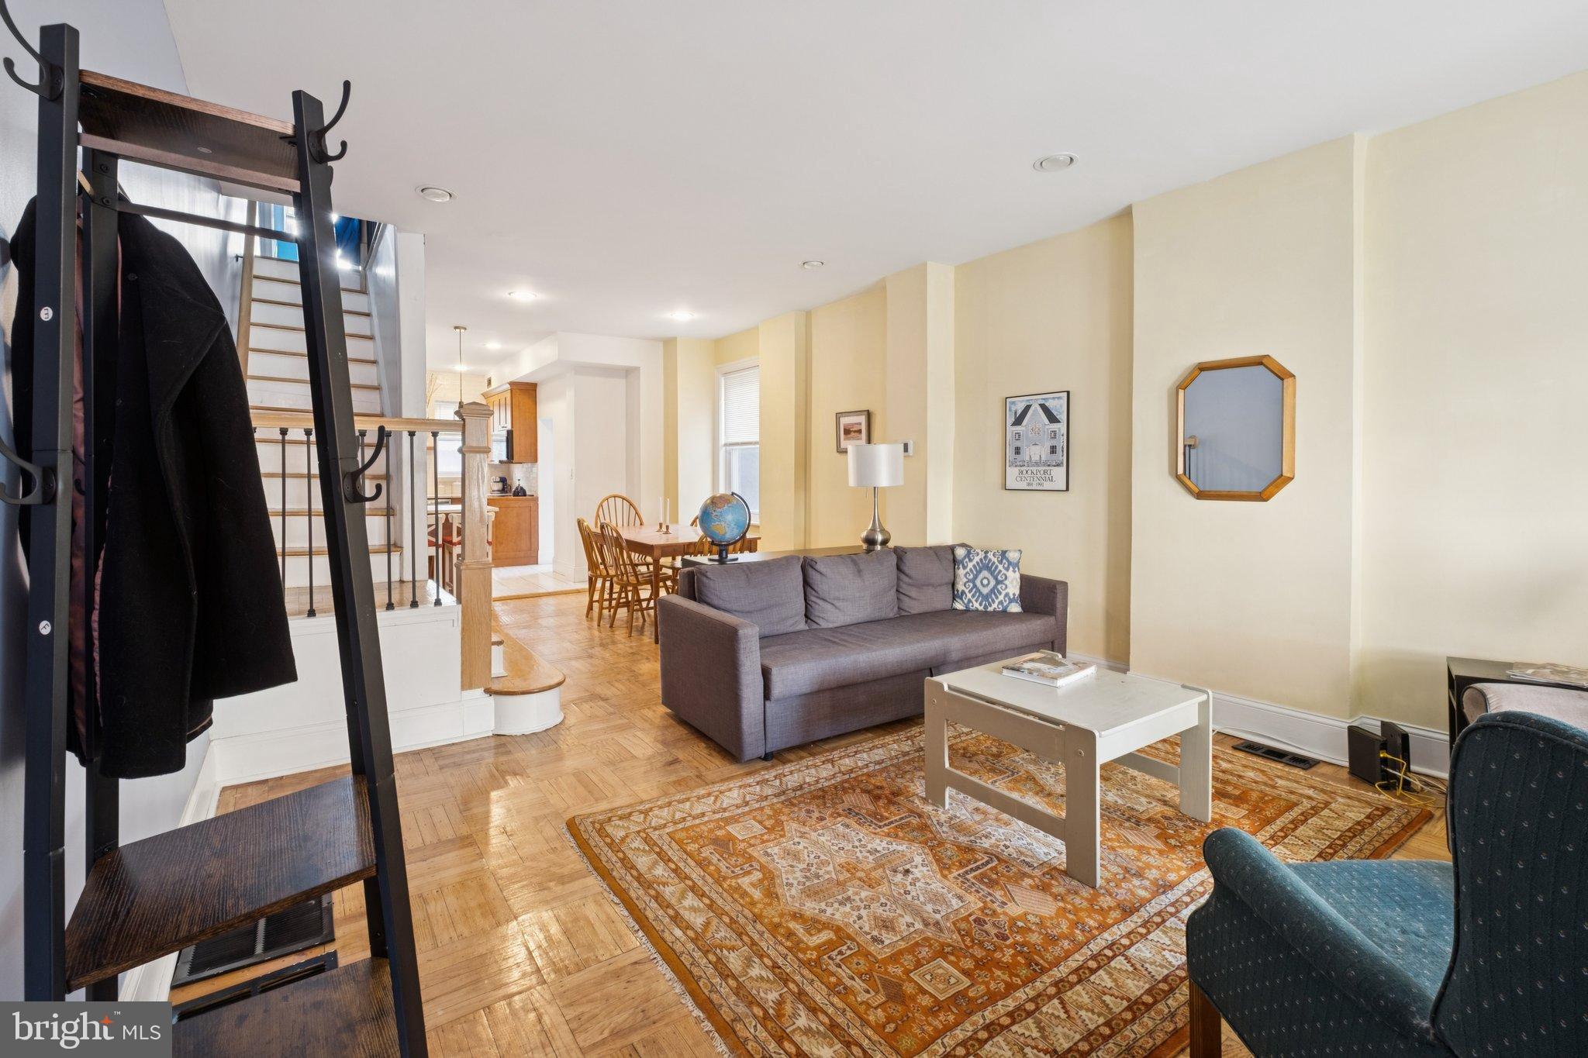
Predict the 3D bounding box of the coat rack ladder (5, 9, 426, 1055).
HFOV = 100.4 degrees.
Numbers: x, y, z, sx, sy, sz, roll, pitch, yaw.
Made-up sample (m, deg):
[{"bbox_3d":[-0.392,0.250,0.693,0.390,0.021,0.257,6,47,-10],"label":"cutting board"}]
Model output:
[{"bbox_3d":[-0.765,0.325,0.925,0.400,1.800,0.450,-3,5,-41],"label":"coat rack ladder"}]

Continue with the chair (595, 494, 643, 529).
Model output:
[{"bbox_3d":[-1.680,0.211,6.684,0.510,1.070,0.550,-3,4,-34],"label":"chair"}]

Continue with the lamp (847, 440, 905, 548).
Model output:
[{"bbox_3d":[0.593,-0.233,4.780,0.400,0.780,0.400,0,3,0],"label":"lamp"}]

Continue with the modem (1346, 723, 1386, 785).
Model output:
[{"bbox_3d":[2.336,0.933,2.697,0.032,0.195,0.140,-1,3,-3],"label":"modem"}]

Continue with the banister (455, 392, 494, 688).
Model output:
[{"bbox_3d":[-1.551,0.079,3.221,0.142,1.360,0.142,-3,4,-34],"label":"banister"}]

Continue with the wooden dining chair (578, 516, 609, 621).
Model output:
[{"bbox_3d":[-1.620,0.345,5.850,0.520,0.930,0.450,-2,4,-35],"label":"wooden dining chair"}]

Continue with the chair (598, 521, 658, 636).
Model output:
[{"bbox_3d":[-1.321,0.392,5.505,0.520,0.910,0.450,-3,4,-34],"label":"chair"}]

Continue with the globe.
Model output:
[{"bbox_3d":[-0.428,-0.011,4.111,0.330,0.430,0.300,-1,3,-6],"label":"globe"}]

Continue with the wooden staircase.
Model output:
[{"bbox_3d":[-3.250,-0.890,4.500,0.800,2.340,2.150,-3,4,-37],"label":"wooden staircase"}]

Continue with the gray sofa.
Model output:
[{"bbox_3d":[0.492,0.549,3.849,2.270,0.800,1.000,-3,4,-34],"label":"gray sofa"}]

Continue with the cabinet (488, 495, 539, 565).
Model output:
[{"bbox_3d":[-3.830,0.030,8.920,0.620,0.920,0.650,-3,4,-36],"label":"cabinet"}]

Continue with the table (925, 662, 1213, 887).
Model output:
[{"bbox_3d":[1.048,0.845,2.577,0.720,0.500,0.720,-2,4,-35],"label":"table"}]

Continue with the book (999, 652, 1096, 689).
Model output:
[{"bbox_3d":[1.028,0.570,2.658,0.285,0.027,0.220,-3,5,-44],"label":"book"}]

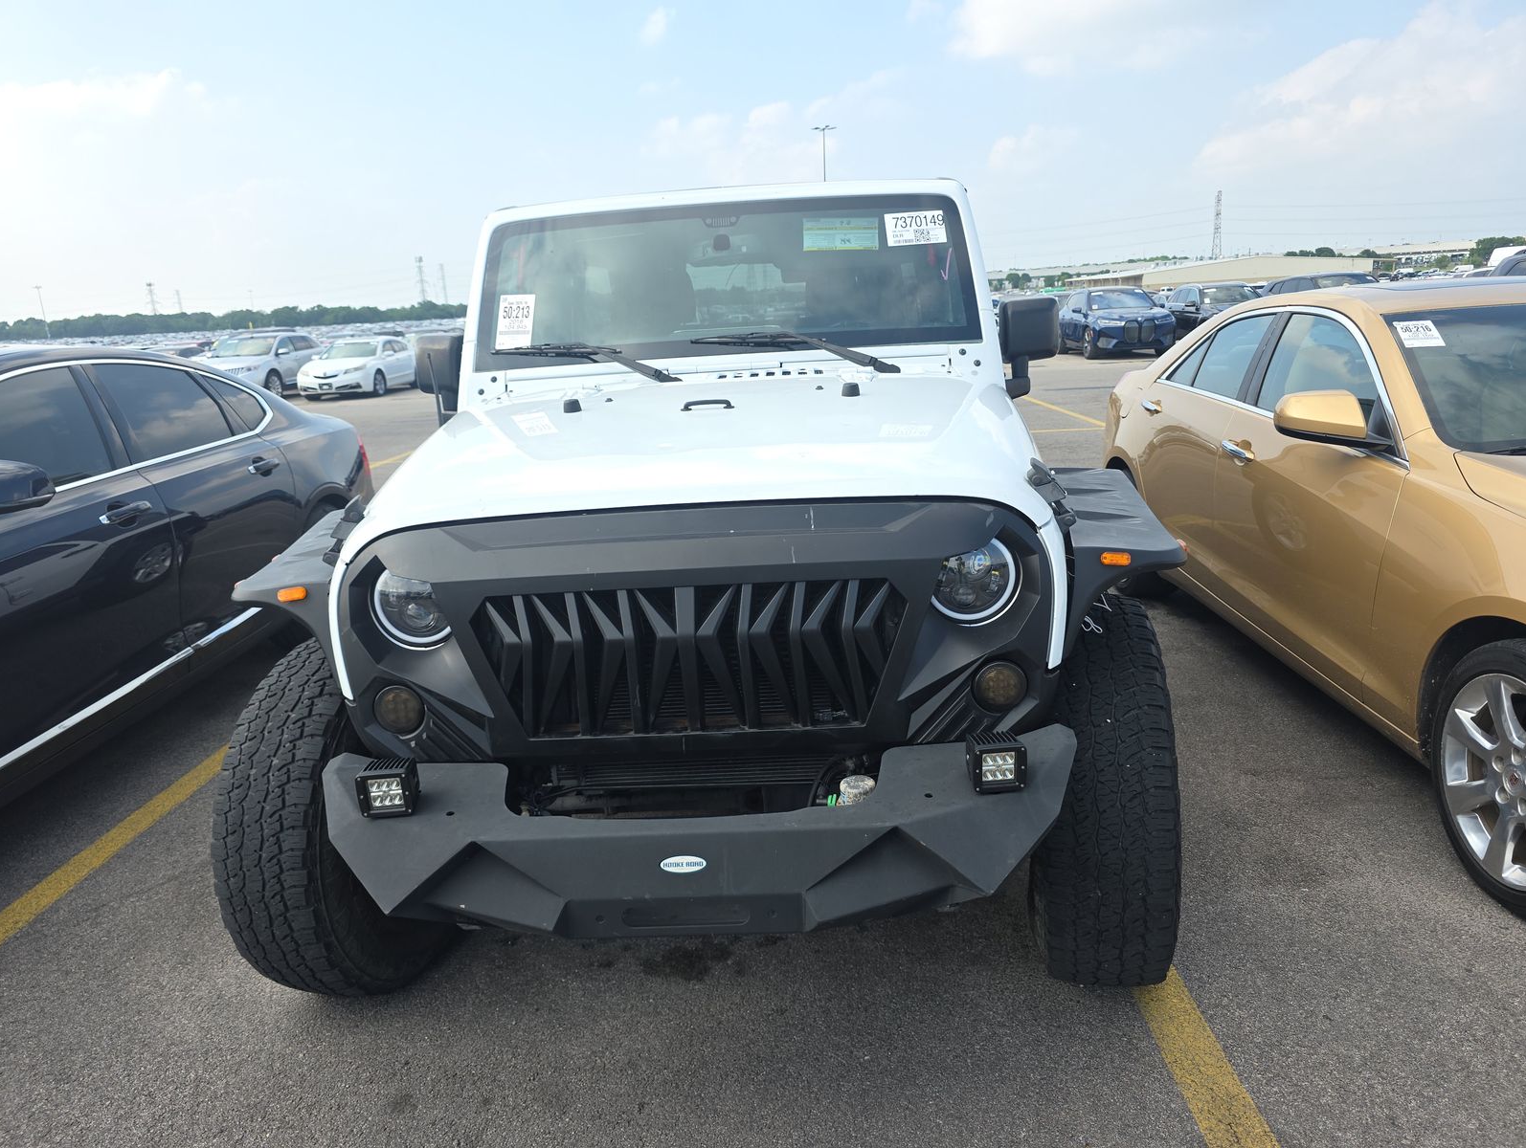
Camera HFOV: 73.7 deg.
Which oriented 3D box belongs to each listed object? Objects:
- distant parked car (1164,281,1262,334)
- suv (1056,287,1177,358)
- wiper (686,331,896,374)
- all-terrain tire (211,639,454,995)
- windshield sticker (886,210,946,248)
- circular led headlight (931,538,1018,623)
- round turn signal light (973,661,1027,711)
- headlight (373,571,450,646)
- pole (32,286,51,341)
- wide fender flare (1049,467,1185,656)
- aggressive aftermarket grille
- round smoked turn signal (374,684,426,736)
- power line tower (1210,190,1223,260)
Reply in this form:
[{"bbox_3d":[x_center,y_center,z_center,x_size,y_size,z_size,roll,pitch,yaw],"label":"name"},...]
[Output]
[{"bbox_3d":[11.896,-6.716,26.404,1.920,1.660,4.750,-2,14,4],"label":"distant parked car"},{"bbox_3d":[9.208,-6.640,26.651,1.980,1.690,4.930,-2,15,4],"label":"suv"},{"bbox_3d":[0.089,-0.619,2.855,0.590,0.105,0.080,-2,-10,2],"label":"wiper"},{"bbox_3d":[-0.867,0.507,2.325,0.260,0.825,0.825,1,15,14],"label":"all-terrain tire"},{"bbox_3d":[0.455,-1.029,3.030,0.178,0.112,0.003,-3,-14,4],"label":"windshield sticker"},{"bbox_3d":[0.405,0.010,1.950,0.172,0.172,0.095,-3,15,4],"label":"circular led headlight"},{"bbox_3d":[0.445,0.213,1.910,0.100,0.100,0.055,-3,15,4],"label":"round turn signal light"},{"bbox_3d":[-0.603,0.044,1.785,0.165,0.165,0.090,-2,15,2],"label":"headlight"},{"bbox_3d":[-147.127,-52.534,208.236,1.700,12.000,0.500,-12,18,-32],"label":"pole"},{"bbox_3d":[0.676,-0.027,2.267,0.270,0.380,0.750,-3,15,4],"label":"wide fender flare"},{"bbox_3d":[-0.121,0.143,1.705,0.720,0.270,0.090,-2,15,2],"label":"aggressive aftermarket grille"},{"bbox_3d":[-0.705,0.262,1.975,0.100,0.100,0.055,-3,15,4],"label":"round smoked turn signal"},{"bbox_3d":[191.432,-140.708,430.423,5.000,40.000,5.000,4,16,23],"label":"power line tower"}]

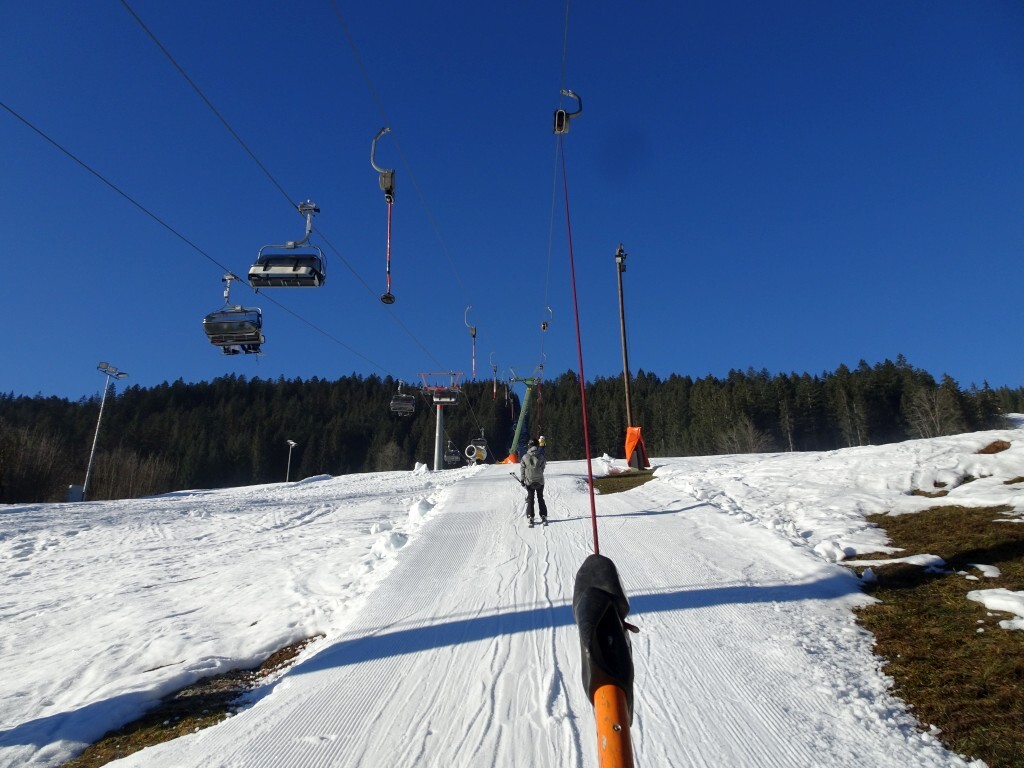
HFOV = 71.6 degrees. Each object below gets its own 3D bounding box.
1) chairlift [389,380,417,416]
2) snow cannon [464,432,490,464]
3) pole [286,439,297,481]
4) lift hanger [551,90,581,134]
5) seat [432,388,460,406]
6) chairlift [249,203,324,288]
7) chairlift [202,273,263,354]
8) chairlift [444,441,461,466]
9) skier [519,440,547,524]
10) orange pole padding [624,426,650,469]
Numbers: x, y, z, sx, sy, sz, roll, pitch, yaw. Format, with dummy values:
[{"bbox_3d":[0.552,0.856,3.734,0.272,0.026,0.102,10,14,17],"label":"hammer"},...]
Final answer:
[{"bbox_3d":[-10.468,1.399,68.500,2.350,3.500,1.600,-1,-20,2],"label":"chairlift"},{"bbox_3d":[-2.730,5.379,57.000,1.600,2.100,2.000,-17,-25,39],"label":"snow cannon"},{"bbox_3d":[-35.634,13.009,113.548,1.000,8.700,2.100,-5,-20,15],"label":"pole"},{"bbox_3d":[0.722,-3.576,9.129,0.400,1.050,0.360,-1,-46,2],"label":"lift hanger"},{"bbox_3d":[-5.996,1.282,65.000,2.300,1.650,1.500,-1,-20,2],"label":"seat"},{"bbox_3d":[-7.432,-4.640,23.559,2.300,3.250,1.500,-1,-20,2],"label":"chairlift"},{"bbox_3d":[-11.821,-3.009,30.300,2.350,3.600,1.700,-1,-20,2],"label":"chairlift"},{"bbox_3d":[-8.601,10.204,103.500,2.350,3.500,1.600,-1,-20,2],"label":"chairlift"},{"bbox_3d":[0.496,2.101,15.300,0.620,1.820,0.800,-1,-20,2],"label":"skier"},{"bbox_3d":[5.480,2.816,31.000,1.050,1.900,0.800,0,-20,0],"label":"orange pole padding"}]

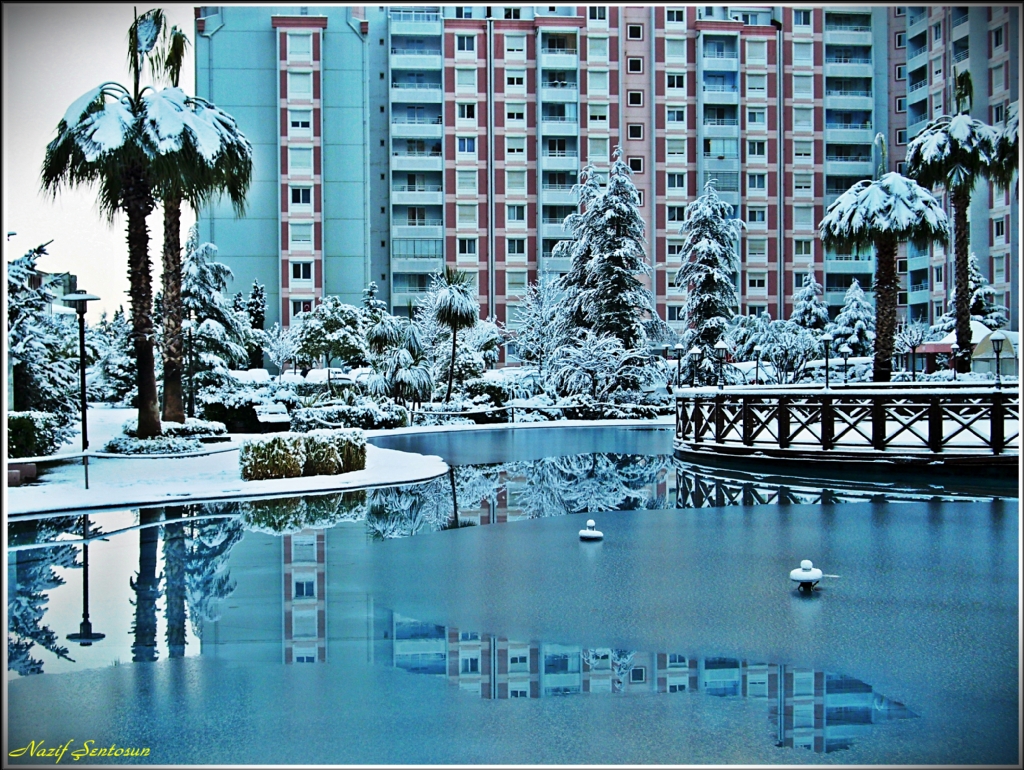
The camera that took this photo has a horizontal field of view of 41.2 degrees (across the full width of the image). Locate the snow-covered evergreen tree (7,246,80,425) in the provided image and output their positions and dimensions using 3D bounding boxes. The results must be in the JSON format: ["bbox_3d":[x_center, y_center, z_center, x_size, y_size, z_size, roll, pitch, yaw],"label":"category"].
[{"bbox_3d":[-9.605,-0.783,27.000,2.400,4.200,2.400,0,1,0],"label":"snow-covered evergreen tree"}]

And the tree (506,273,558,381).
[{"bbox_3d":[0.979,-2.474,62.000,2.600,5.300,2.500,0,1,0],"label":"tree"}]

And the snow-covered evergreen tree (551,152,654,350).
[{"bbox_3d":[3.322,-4.061,50.000,4.100,9.000,4.000,0,1,0],"label":"snow-covered evergreen tree"}]

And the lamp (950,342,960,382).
[{"bbox_3d":[11.625,-0.602,35.700,0.250,1.020,0.250,0,1,0],"label":"lamp"}]

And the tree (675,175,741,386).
[{"bbox_3d":[7.069,-3.328,49.000,2.600,7.800,2.600,0,1,0],"label":"tree"}]

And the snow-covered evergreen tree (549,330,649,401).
[{"bbox_3d":[2.826,-0.572,44.500,3.300,2.500,3.100,0,1,0],"label":"snow-covered evergreen tree"}]

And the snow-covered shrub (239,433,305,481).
[{"bbox_3d":[-3.955,1.176,22.400,1.100,0.770,0.950,-1,1,-20],"label":"snow-covered shrub"}]

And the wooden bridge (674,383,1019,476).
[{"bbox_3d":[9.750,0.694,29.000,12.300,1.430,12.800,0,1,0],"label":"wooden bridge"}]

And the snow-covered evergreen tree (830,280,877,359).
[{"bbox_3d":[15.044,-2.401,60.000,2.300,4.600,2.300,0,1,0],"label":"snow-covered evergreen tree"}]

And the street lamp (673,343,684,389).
[{"bbox_3d":[3.616,-0.423,29.400,0.230,0.990,0.230,0,1,0],"label":"street lamp"}]

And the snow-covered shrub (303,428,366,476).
[{"bbox_3d":[-3.019,1.155,23.300,1.100,0.750,0.950,-1,1,-20],"label":"snow-covered shrub"}]

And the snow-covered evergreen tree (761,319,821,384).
[{"bbox_3d":[11.042,-1.159,54.000,2.400,2.980,2.200,0,1,0],"label":"snow-covered evergreen tree"}]

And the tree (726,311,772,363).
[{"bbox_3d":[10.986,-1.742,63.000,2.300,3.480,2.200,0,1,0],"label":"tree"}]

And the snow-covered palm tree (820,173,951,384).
[{"bbox_3d":[9.709,-2.411,35.500,3.300,6.200,3.300,0,1,0],"label":"snow-covered palm tree"}]

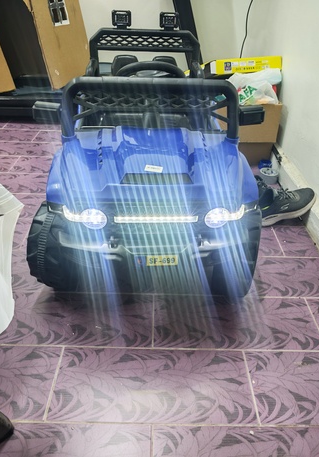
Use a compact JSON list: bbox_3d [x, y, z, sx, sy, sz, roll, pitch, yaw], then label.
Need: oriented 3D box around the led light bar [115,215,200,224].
[{"bbox_3d":[-0.008,-0.030,0.871,0.231,0.025,0.025,0,38,-4],"label":"led light bar"}]

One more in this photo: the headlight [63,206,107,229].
[{"bbox_3d":[-0.203,-0.038,0.867,0.124,0.068,0.055,0,38,-4],"label":"headlight"}]

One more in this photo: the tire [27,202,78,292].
[{"bbox_3d":[-0.337,0.048,1.167,0.140,0.375,0.375,9,39,8],"label":"tire"}]

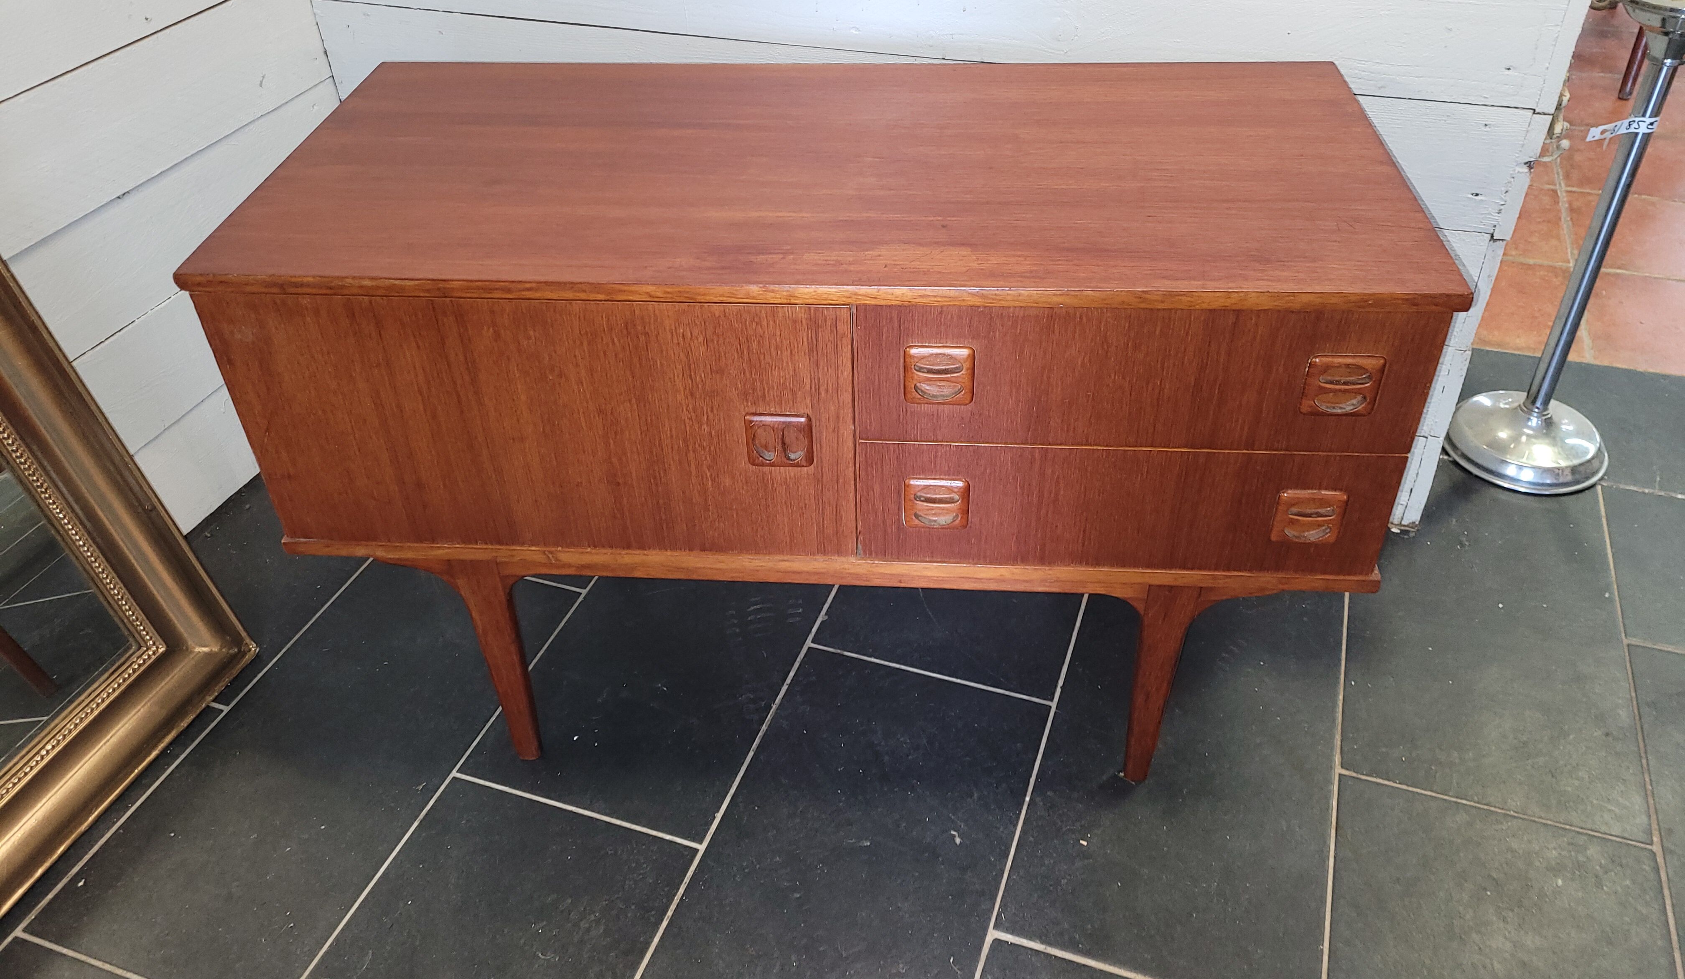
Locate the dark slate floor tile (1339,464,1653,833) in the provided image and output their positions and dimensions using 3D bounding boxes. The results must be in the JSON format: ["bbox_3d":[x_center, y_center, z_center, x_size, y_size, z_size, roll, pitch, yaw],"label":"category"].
[{"bbox_3d":[0.779,0.151,1.542,0.300,0.010,0.600,11,41,16],"label":"dark slate floor tile"}]

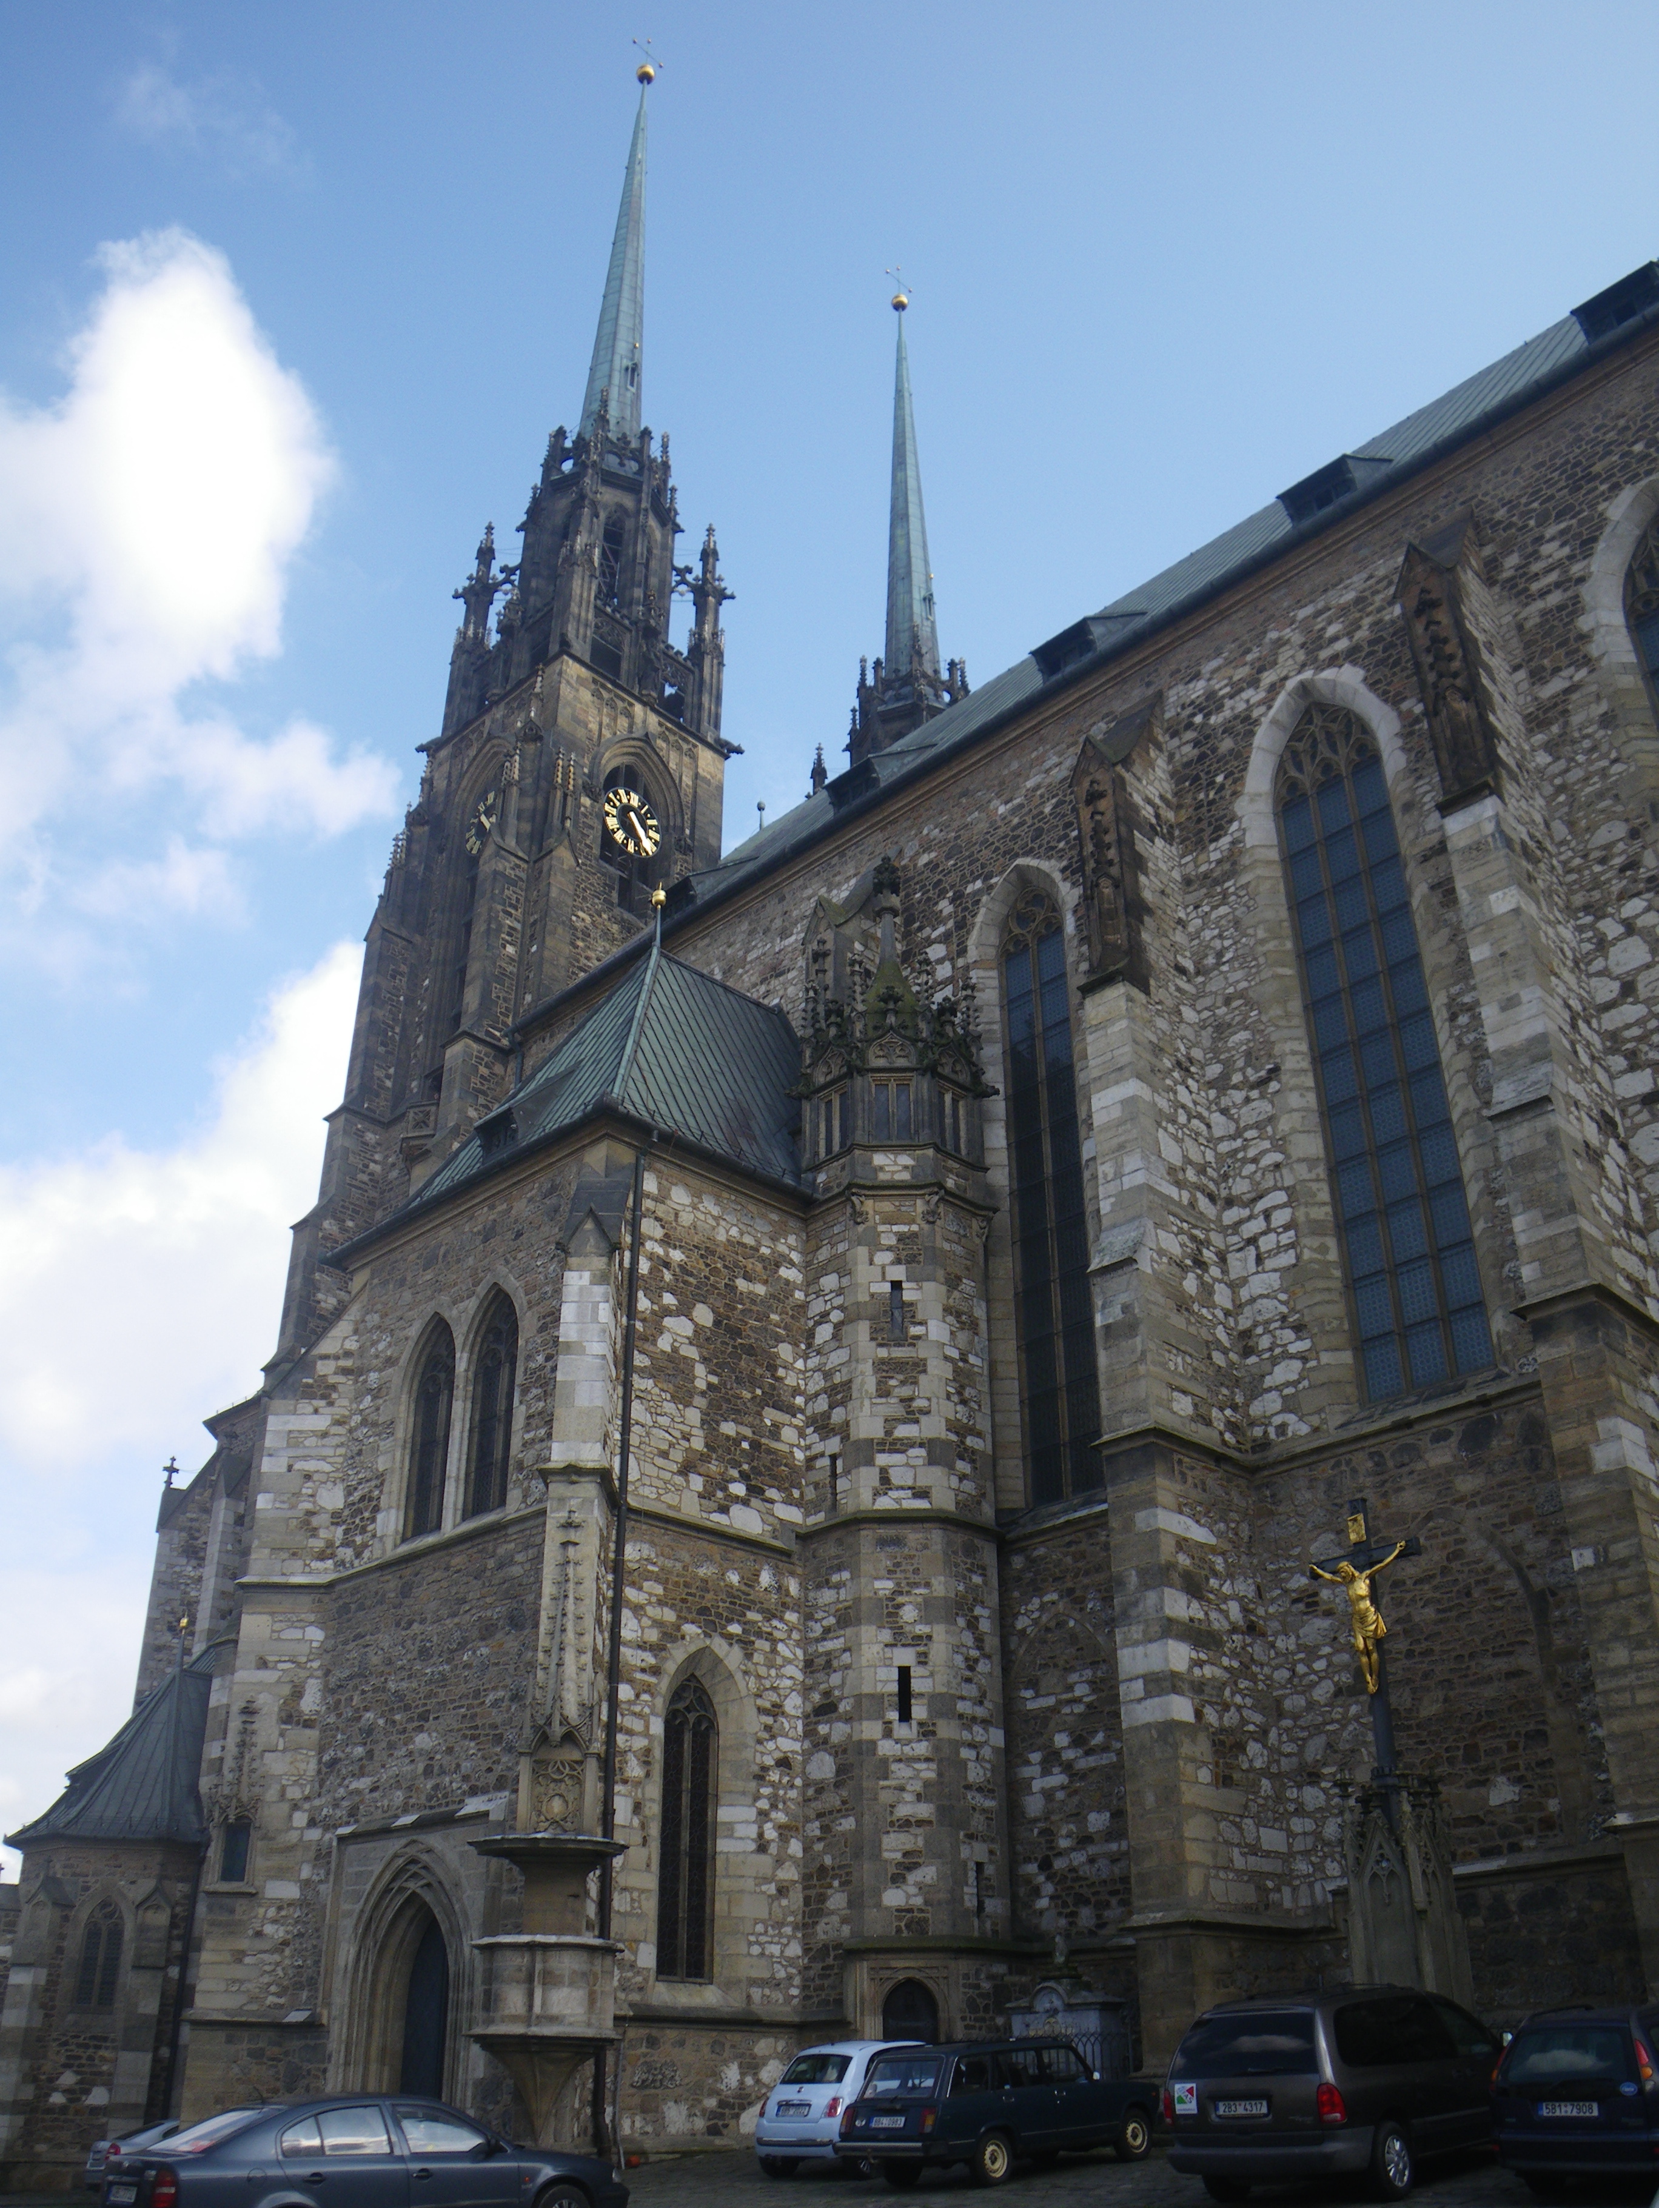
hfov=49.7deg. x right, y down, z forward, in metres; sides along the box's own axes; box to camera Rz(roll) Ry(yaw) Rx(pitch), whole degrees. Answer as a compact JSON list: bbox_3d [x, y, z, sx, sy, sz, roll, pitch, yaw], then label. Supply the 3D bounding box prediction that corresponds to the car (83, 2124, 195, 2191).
[{"bbox_3d":[-11.214,19.406,32.730,4.350,1.450,1.730,24,-37,-37],"label":"car"}]

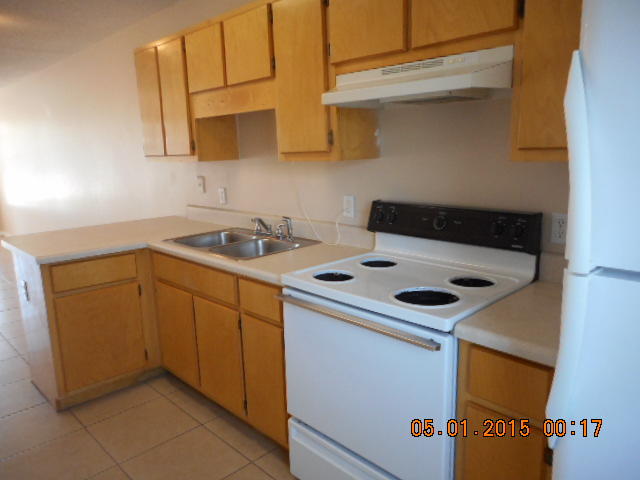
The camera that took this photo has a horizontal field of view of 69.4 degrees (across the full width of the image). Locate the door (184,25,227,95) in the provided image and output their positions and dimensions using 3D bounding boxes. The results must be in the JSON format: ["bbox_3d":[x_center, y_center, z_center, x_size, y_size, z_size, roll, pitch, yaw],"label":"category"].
[{"bbox_3d":[-0.650,-1.027,2.639,0.378,0.329,0.020,10,15,44],"label":"door"}]

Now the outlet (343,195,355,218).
[{"bbox_3d":[0.154,-0.176,2.456,0.071,0.114,0.012,9,16,44],"label":"outlet"}]

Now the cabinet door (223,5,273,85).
[{"bbox_3d":[-0.364,-0.978,2.358,0.374,0.329,0.020,10,15,44],"label":"cabinet door"}]

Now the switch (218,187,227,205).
[{"bbox_3d":[-0.698,-0.314,3.293,0.071,0.114,0.012,9,16,44],"label":"switch"}]

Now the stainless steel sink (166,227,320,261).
[{"bbox_3d":[-0.479,0.092,2.746,0.822,0.175,0.557,9,16,44],"label":"stainless steel sink"}]

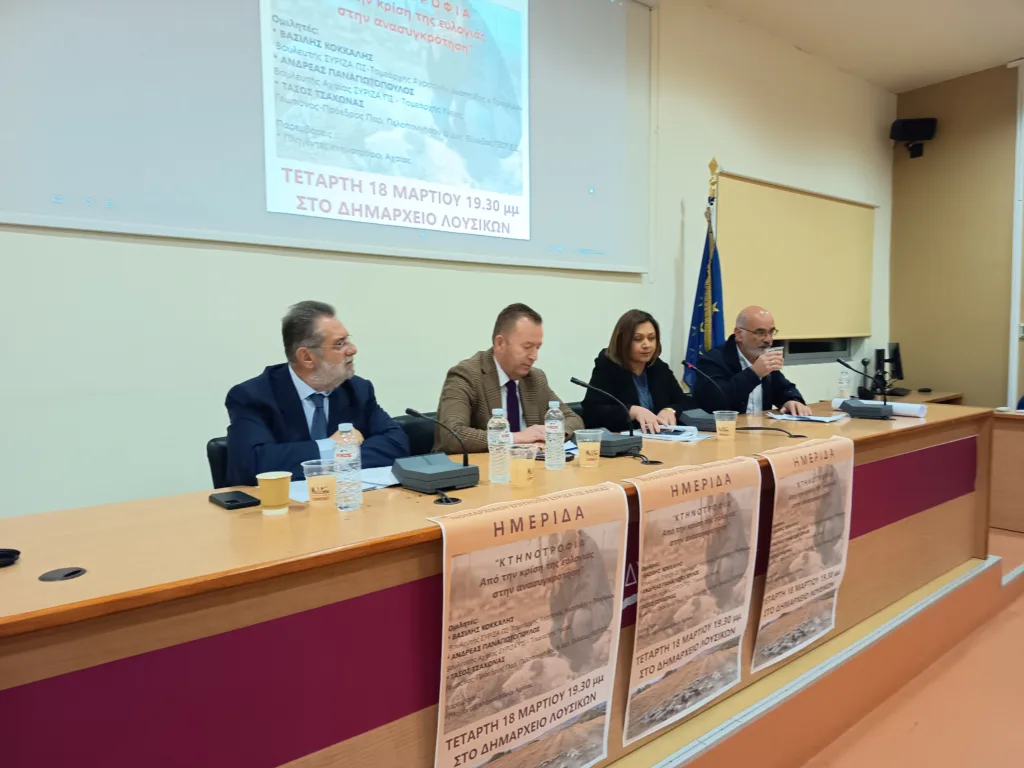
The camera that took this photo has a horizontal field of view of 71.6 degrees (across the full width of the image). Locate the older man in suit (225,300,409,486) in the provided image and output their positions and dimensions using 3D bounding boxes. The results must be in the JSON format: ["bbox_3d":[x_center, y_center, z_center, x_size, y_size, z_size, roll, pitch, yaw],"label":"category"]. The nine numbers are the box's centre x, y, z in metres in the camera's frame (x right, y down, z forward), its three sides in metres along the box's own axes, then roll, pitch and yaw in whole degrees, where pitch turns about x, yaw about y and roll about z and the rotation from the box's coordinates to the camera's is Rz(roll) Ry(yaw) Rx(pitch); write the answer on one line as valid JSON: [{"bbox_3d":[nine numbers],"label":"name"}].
[{"bbox_3d":[-0.639,0.379,2.211,0.720,1.260,0.560,4,6,43],"label":"older man in suit"}]

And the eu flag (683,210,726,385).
[{"bbox_3d":[1.188,-0.501,4.390,0.320,1.220,0.240,-4,6,-39],"label":"eu flag"}]

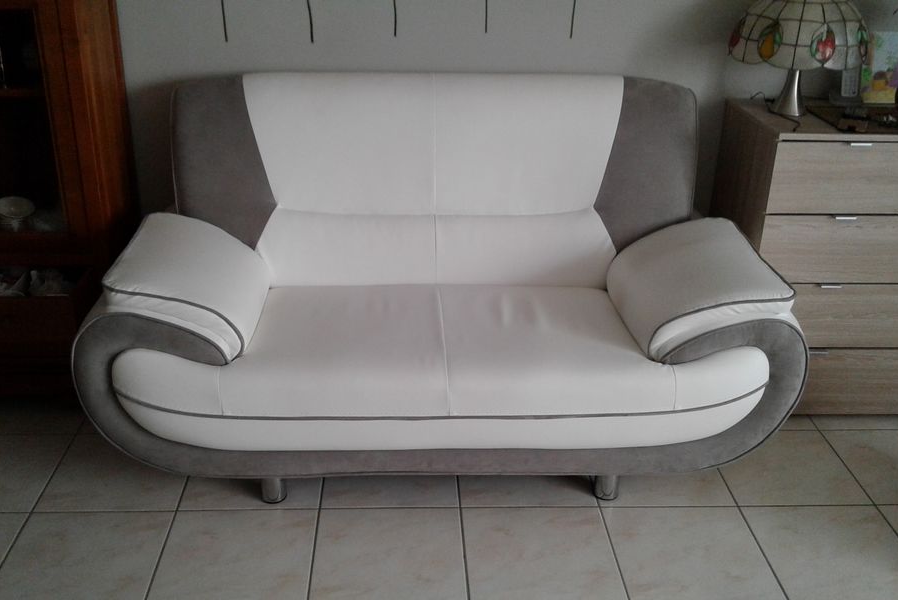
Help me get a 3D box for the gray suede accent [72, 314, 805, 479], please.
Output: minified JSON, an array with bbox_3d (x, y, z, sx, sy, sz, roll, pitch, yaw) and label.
[{"bbox_3d":[-0.009,0.212,1.921,1.598,0.425,0.125,0,26,-2],"label":"gray suede accent"}]

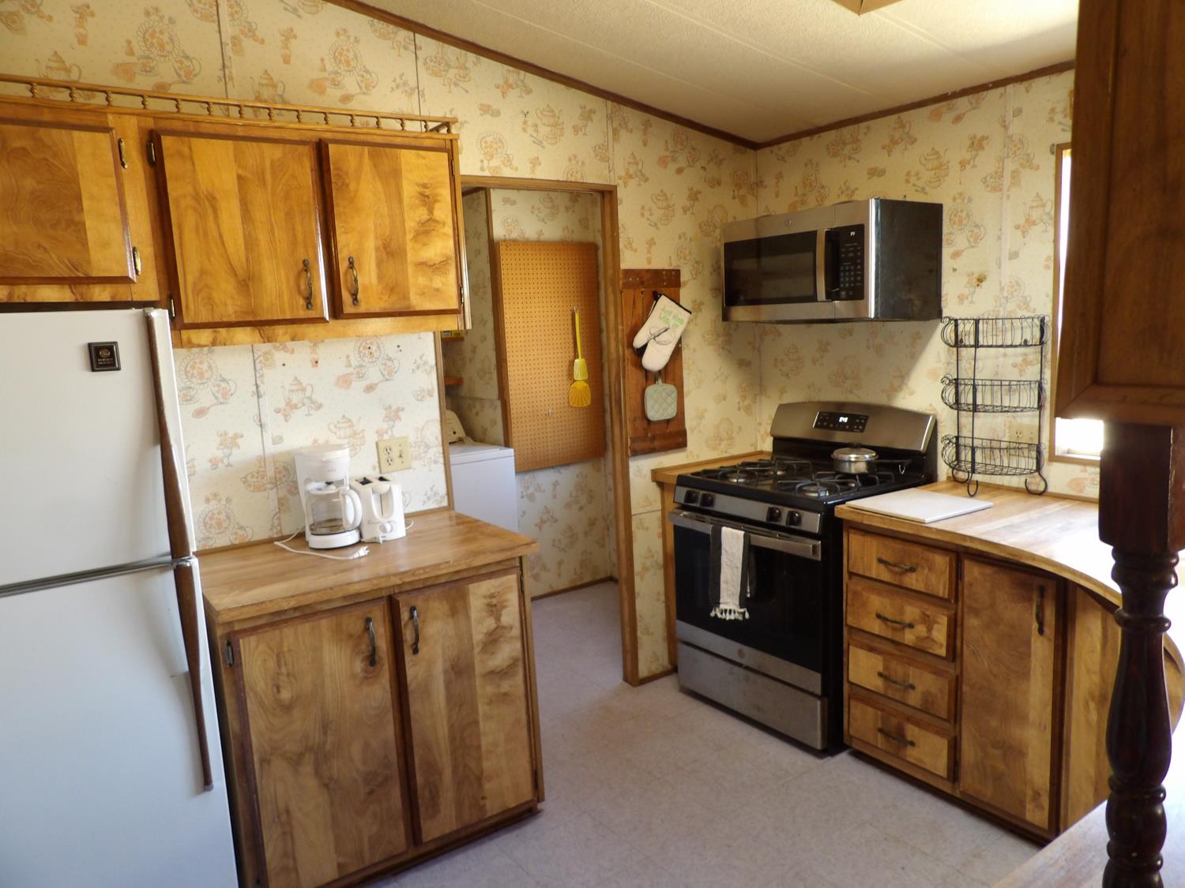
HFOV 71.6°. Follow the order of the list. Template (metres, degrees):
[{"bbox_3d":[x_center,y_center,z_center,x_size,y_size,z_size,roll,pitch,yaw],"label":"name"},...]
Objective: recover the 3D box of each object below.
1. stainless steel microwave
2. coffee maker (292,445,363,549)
[{"bbox_3d":[0.925,-0.699,3.257,0.416,0.410,0.745,-9,11,-35],"label":"stainless steel microwave"},{"bbox_3d":[-0.866,0.165,2.689,0.175,0.299,0.218,-8,10,-30],"label":"coffee maker"}]

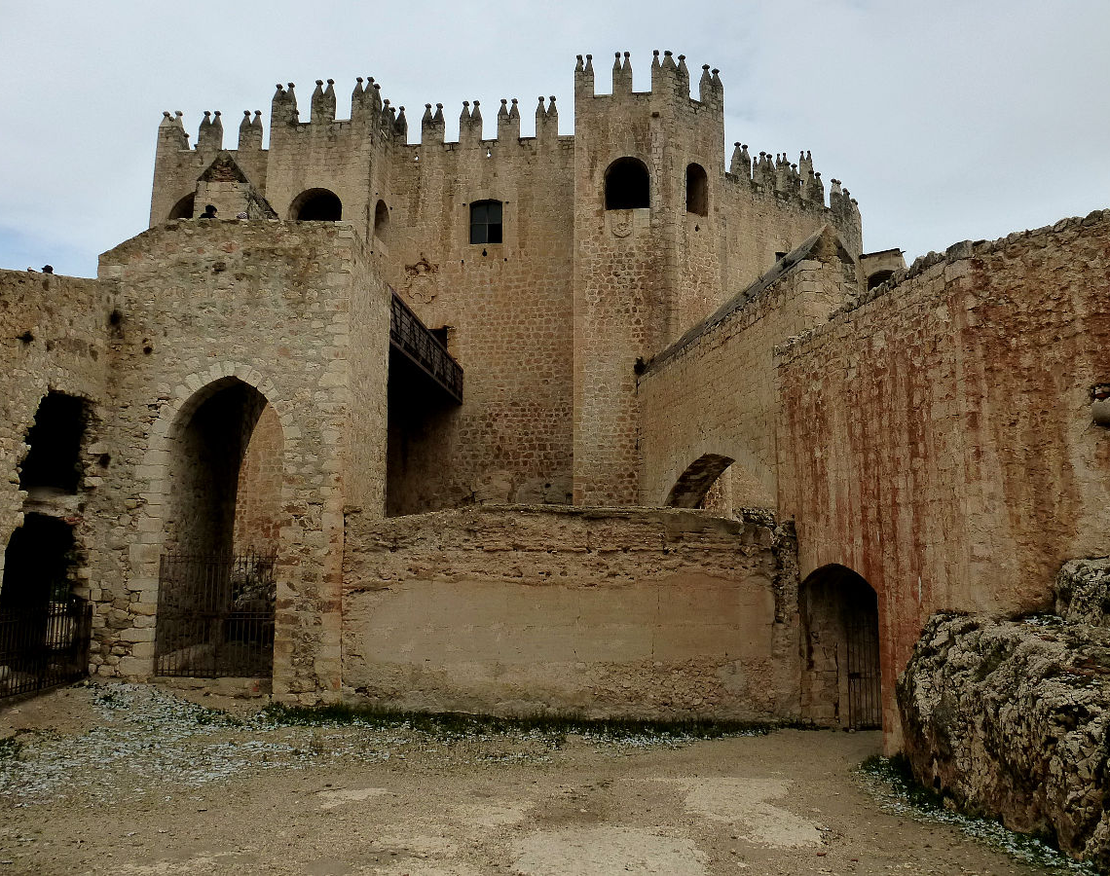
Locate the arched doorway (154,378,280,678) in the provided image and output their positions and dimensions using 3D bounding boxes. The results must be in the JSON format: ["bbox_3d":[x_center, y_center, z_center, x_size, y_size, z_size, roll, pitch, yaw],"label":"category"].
[{"bbox_3d":[-5.638,1.502,14.121,2.013,5.085,0.800,0,-6,2],"label":"arched doorway"}]

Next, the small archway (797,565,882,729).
[{"bbox_3d":[4.709,3.344,12.734,0.650,2.703,2.155,1,-6,-15],"label":"small archway"}]

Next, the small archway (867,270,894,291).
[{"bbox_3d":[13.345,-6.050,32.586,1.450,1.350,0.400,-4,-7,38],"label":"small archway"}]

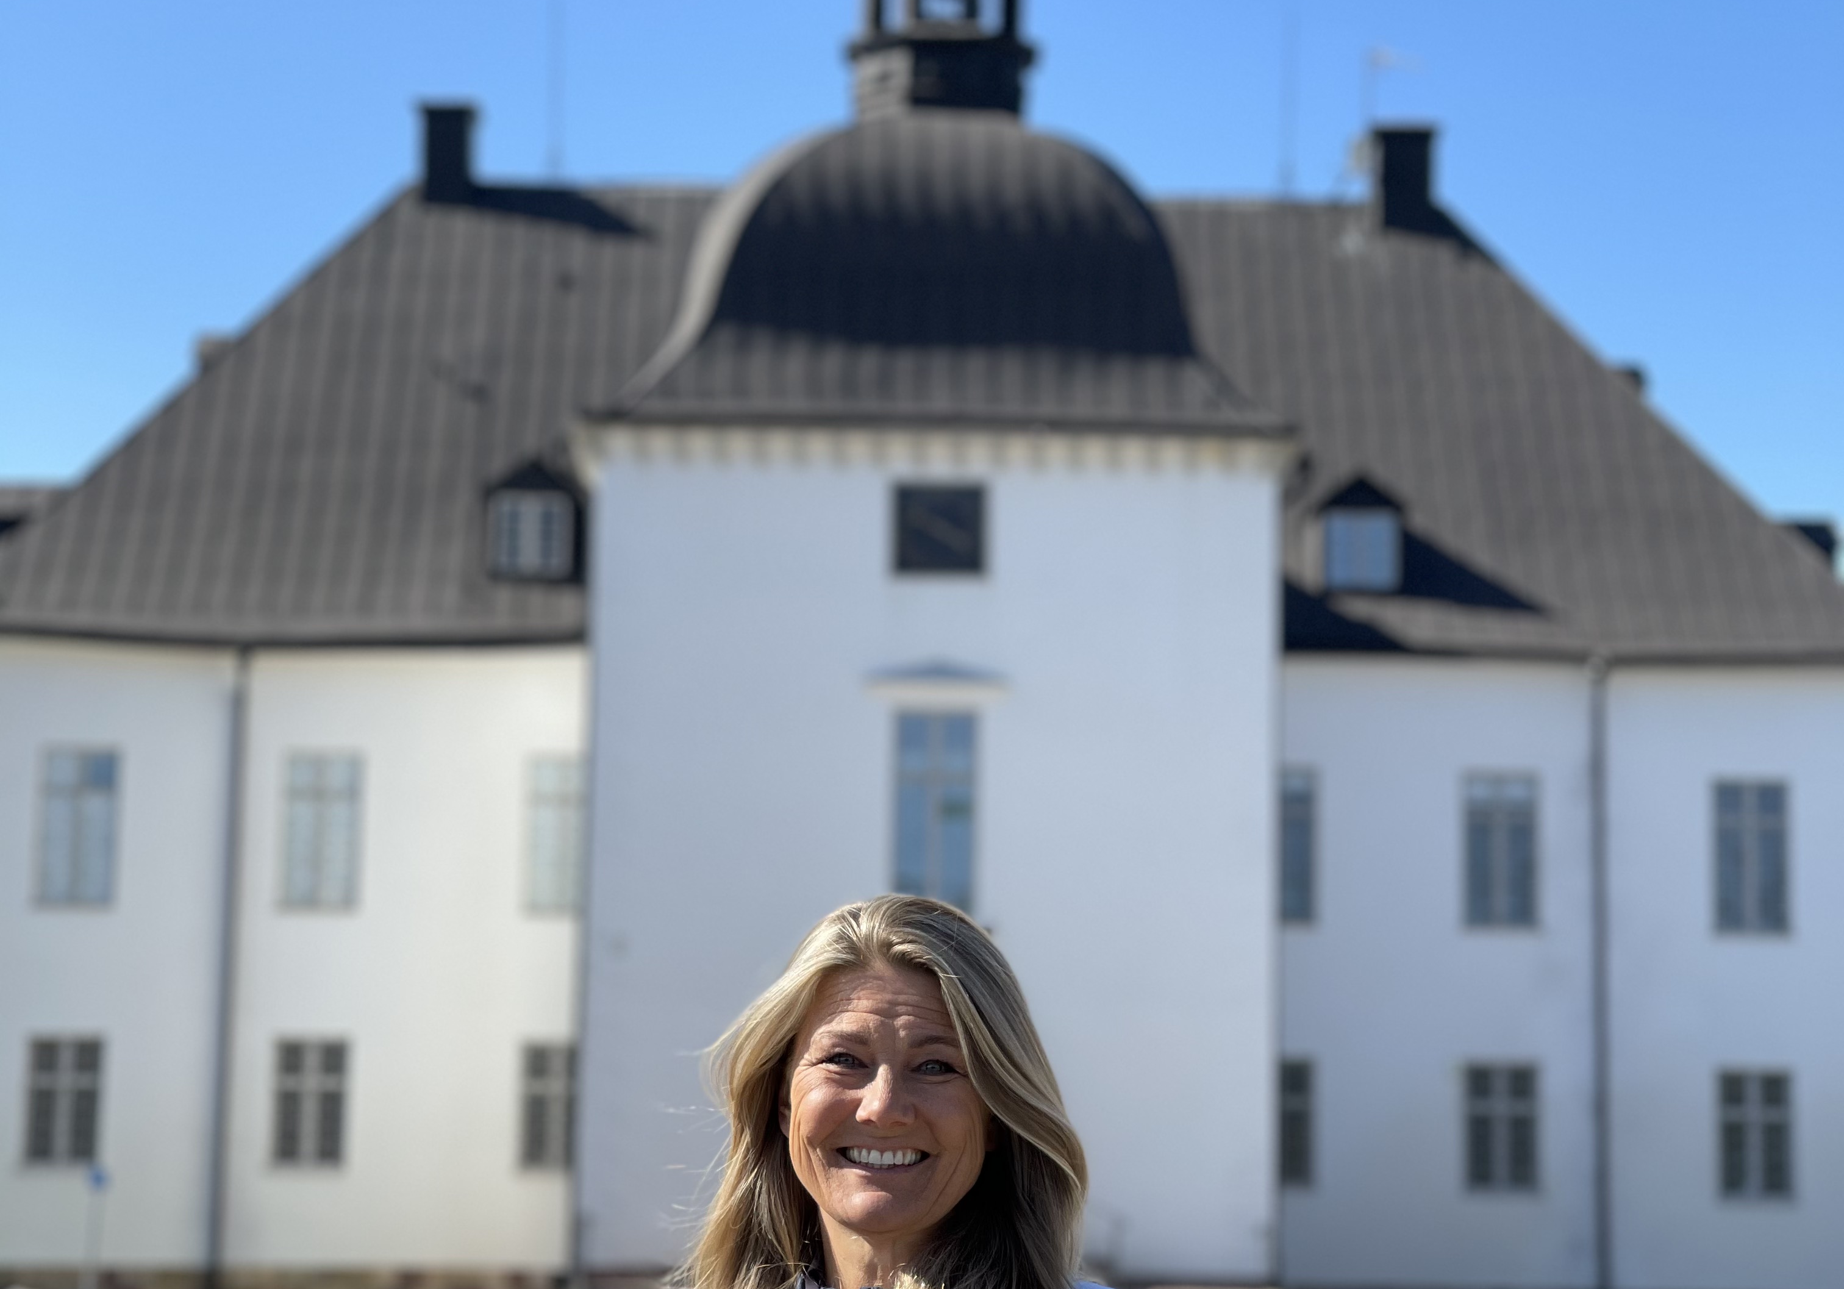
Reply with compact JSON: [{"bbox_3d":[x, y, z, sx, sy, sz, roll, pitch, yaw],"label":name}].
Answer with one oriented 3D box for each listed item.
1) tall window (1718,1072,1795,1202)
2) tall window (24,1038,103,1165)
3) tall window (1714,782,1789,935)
[{"bbox_3d":[10.801,6.351,58.894,0.960,1.661,0.150,1,-10,0],"label":"tall window"},{"bbox_3d":[-11.123,5.921,58.902,0.960,1.644,0.150,1,-10,0],"label":"tall window"},{"bbox_3d":[12.546,3.237,68.783,1.144,2.340,0.200,1,-10,0],"label":"tall window"}]

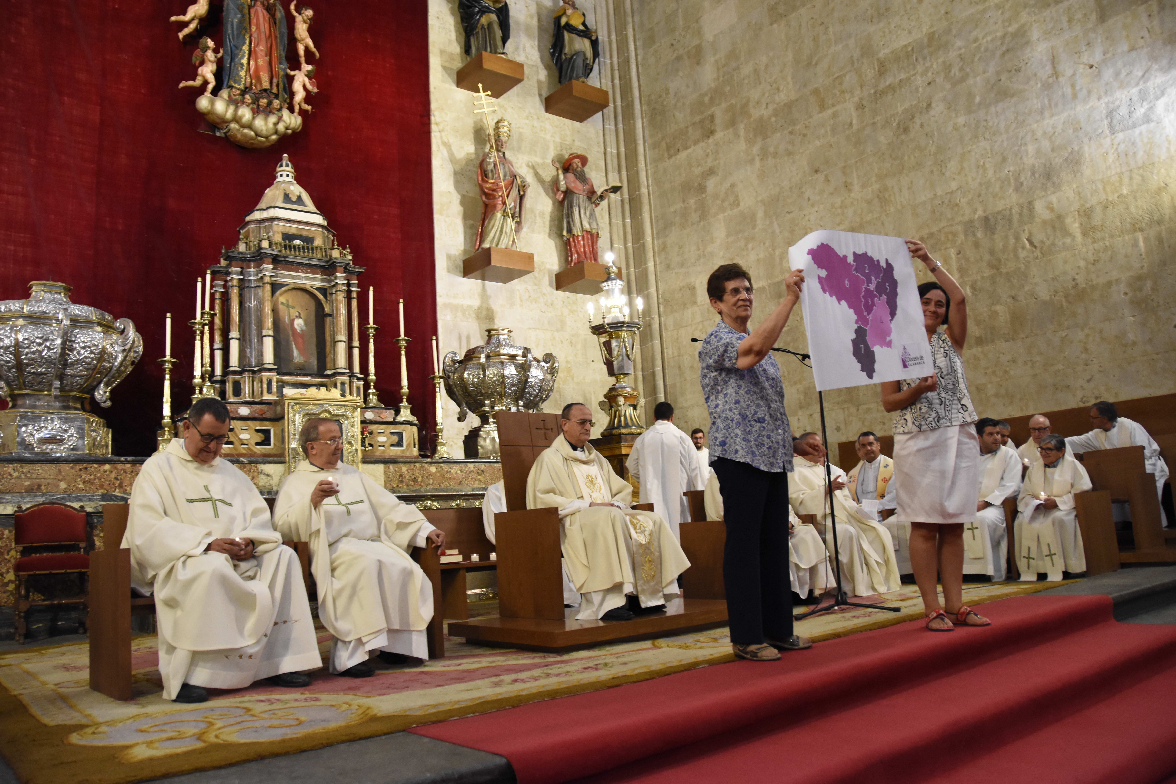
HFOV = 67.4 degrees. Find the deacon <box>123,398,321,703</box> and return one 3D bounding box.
[{"bbox_3d":[-1.575,0.609,3.747,0.720,1.230,0.820,3,-11,-39],"label":"deacon"}]

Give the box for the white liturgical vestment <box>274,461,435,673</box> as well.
[{"bbox_3d":[-1.169,0.775,4.299,0.753,1.018,0.794,2,-10,-34],"label":"white liturgical vestment"}]

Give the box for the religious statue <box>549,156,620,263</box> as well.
[{"bbox_3d":[-0.021,-2.459,12.133,0.600,1.600,0.620,3,-11,-39],"label":"religious statue"}]

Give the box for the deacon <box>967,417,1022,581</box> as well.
[{"bbox_3d":[3.061,0.811,6.829,0.800,1.200,0.620,3,-11,-39],"label":"deacon"}]

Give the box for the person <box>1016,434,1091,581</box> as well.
[{"bbox_3d":[3.372,0.780,6.409,0.600,1.090,0.780,-12,-12,43],"label":"person"}]

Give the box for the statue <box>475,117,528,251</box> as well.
[{"bbox_3d":[-1.155,-2.595,11.349,0.580,1.780,0.460,3,-11,-39],"label":"statue"}]

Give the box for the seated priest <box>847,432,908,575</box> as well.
[{"bbox_3d":[2.392,0.930,7.526,0.662,1.242,0.835,-11,-11,41],"label":"seated priest"}]

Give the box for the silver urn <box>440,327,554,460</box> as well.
[{"bbox_3d":[-1.020,0.024,10.512,1.320,1.600,1.320,-4,-9,-1],"label":"silver urn"}]

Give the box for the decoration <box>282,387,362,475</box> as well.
[{"bbox_3d":[-2.627,0.484,8.787,0.774,1.059,0.204,3,-11,-38],"label":"decoration"}]

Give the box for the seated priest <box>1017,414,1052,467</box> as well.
[{"bbox_3d":[3.934,0.814,7.613,0.750,1.220,0.600,3,-11,-39],"label":"seated priest"}]

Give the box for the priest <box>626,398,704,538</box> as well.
[{"bbox_3d":[0.705,0.849,7.594,0.631,1.649,0.458,-3,-9,-8],"label":"priest"}]

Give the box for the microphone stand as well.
[{"bbox_3d":[1.133,0.493,5.128,1.050,1.540,0.580,-7,-9,20],"label":"microphone stand"}]

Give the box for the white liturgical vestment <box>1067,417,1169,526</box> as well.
[{"bbox_3d":[4.346,0.703,7.344,0.750,1.200,0.700,0,-10,-22],"label":"white liturgical vestment"}]

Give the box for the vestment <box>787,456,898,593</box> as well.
[{"bbox_3d":[1.746,0.921,6.364,0.712,0.987,0.835,2,-10,-34],"label":"vestment"}]

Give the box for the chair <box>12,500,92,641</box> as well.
[{"bbox_3d":[-4.088,1.356,6.777,0.509,1.048,0.509,3,-11,-38],"label":"chair"}]

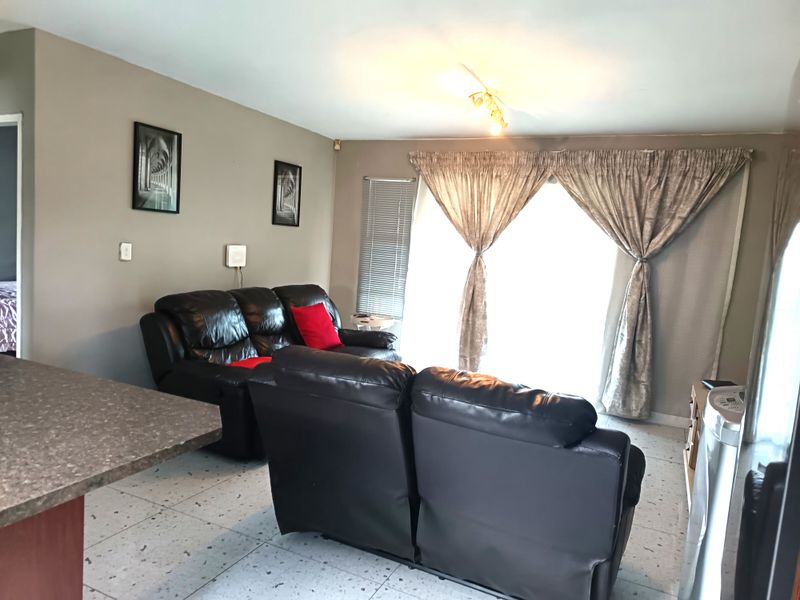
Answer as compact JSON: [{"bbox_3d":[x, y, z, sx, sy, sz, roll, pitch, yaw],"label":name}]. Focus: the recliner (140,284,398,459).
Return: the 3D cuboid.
[{"bbox_3d":[-0.869,0.425,4.467,1.070,0.970,2.080,7,6,25],"label":"recliner"}]

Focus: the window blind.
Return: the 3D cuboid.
[{"bbox_3d":[-0.186,-0.544,5.907,0.600,1.480,0.100,7,6,25],"label":"window blind"}]

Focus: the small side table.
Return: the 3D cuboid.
[{"bbox_3d":[-0.316,0.516,5.724,0.470,0.615,0.450,7,6,25],"label":"small side table"}]

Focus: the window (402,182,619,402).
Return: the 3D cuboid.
[{"bbox_3d":[0.995,-0.115,5.398,2.070,2.060,0.100,7,6,25],"label":"window"}]

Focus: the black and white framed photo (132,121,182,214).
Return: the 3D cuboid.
[{"bbox_3d":[-1.733,-0.933,3.998,0.025,0.590,0.410,7,6,25],"label":"black and white framed photo"}]

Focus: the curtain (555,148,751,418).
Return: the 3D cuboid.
[{"bbox_3d":[2.007,-0.120,4.806,1.510,2.295,0.160,7,6,25],"label":"curtain"}]

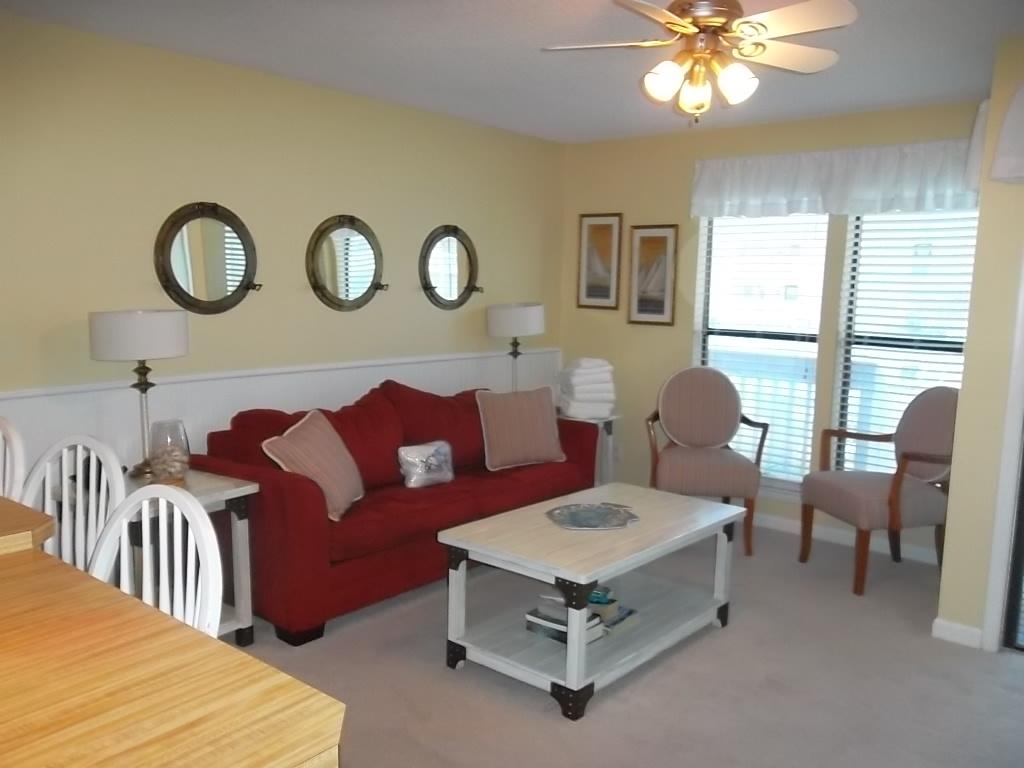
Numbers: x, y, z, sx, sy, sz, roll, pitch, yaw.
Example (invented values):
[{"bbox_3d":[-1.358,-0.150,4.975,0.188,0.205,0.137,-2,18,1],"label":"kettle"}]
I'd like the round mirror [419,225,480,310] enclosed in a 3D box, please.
[{"bbox_3d":[-0.377,-0.711,4.884,0.055,0.515,0.515,8,10,41],"label":"round mirror"}]

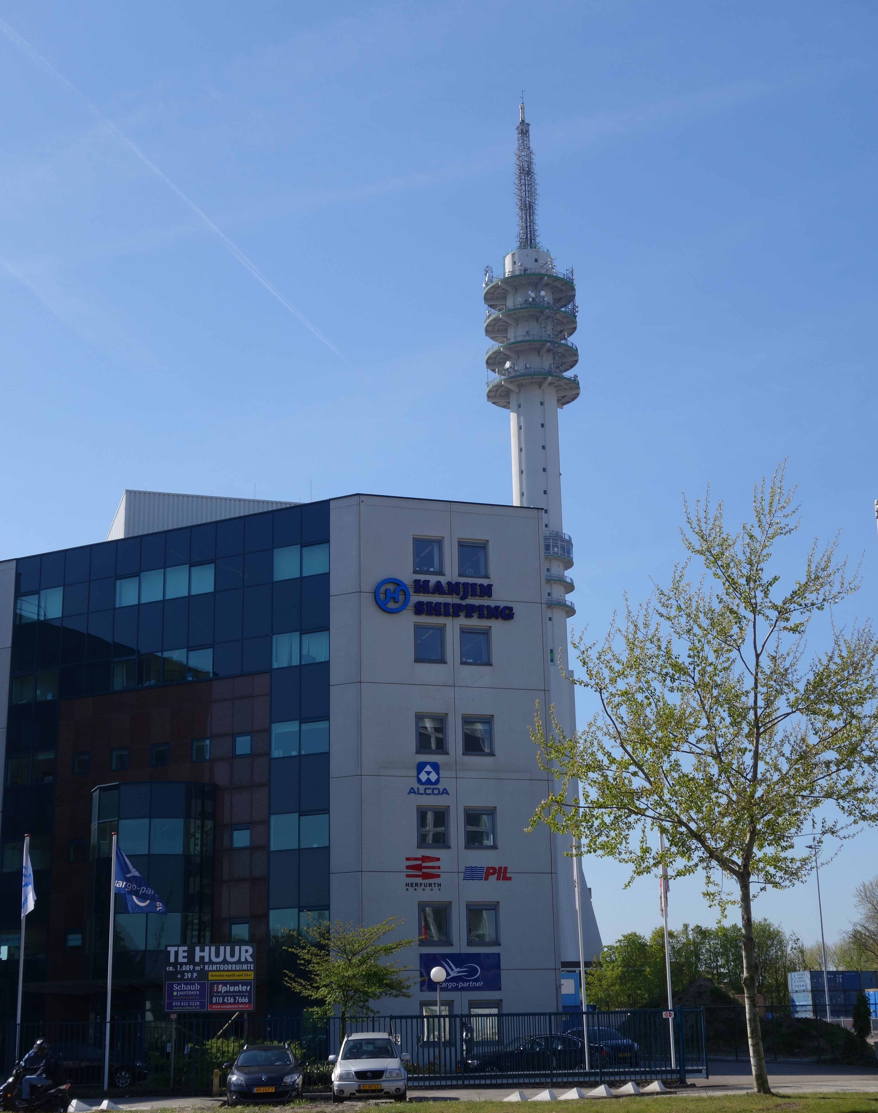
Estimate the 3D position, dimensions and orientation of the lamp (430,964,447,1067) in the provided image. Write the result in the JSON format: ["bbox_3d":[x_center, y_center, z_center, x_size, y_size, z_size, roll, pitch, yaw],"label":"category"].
[{"bbox_3d":[0.002,15.426,54.354,0.500,3.732,0.500,0,-16,-5],"label":"lamp"}]

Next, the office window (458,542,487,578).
[{"bbox_3d":[1.288,0.125,63.344,1.220,1.500,0.160,4,-17,-17],"label":"office window"}]

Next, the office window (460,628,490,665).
[{"bbox_3d":[1.360,3.410,62.385,1.220,1.500,0.160,4,-17,-17],"label":"office window"}]

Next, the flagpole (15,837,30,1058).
[{"bbox_3d":[-13.192,12.803,51.998,0.120,8.000,0.120,-1,-16,0],"label":"flagpole"}]

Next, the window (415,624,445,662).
[{"bbox_3d":[-0.362,3.273,61.862,1.220,1.500,0.160,4,-17,-17],"label":"window"}]

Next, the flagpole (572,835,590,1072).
[{"bbox_3d":[4.546,12.736,53.004,0.120,8.000,0.120,-1,-16,0],"label":"flagpole"}]

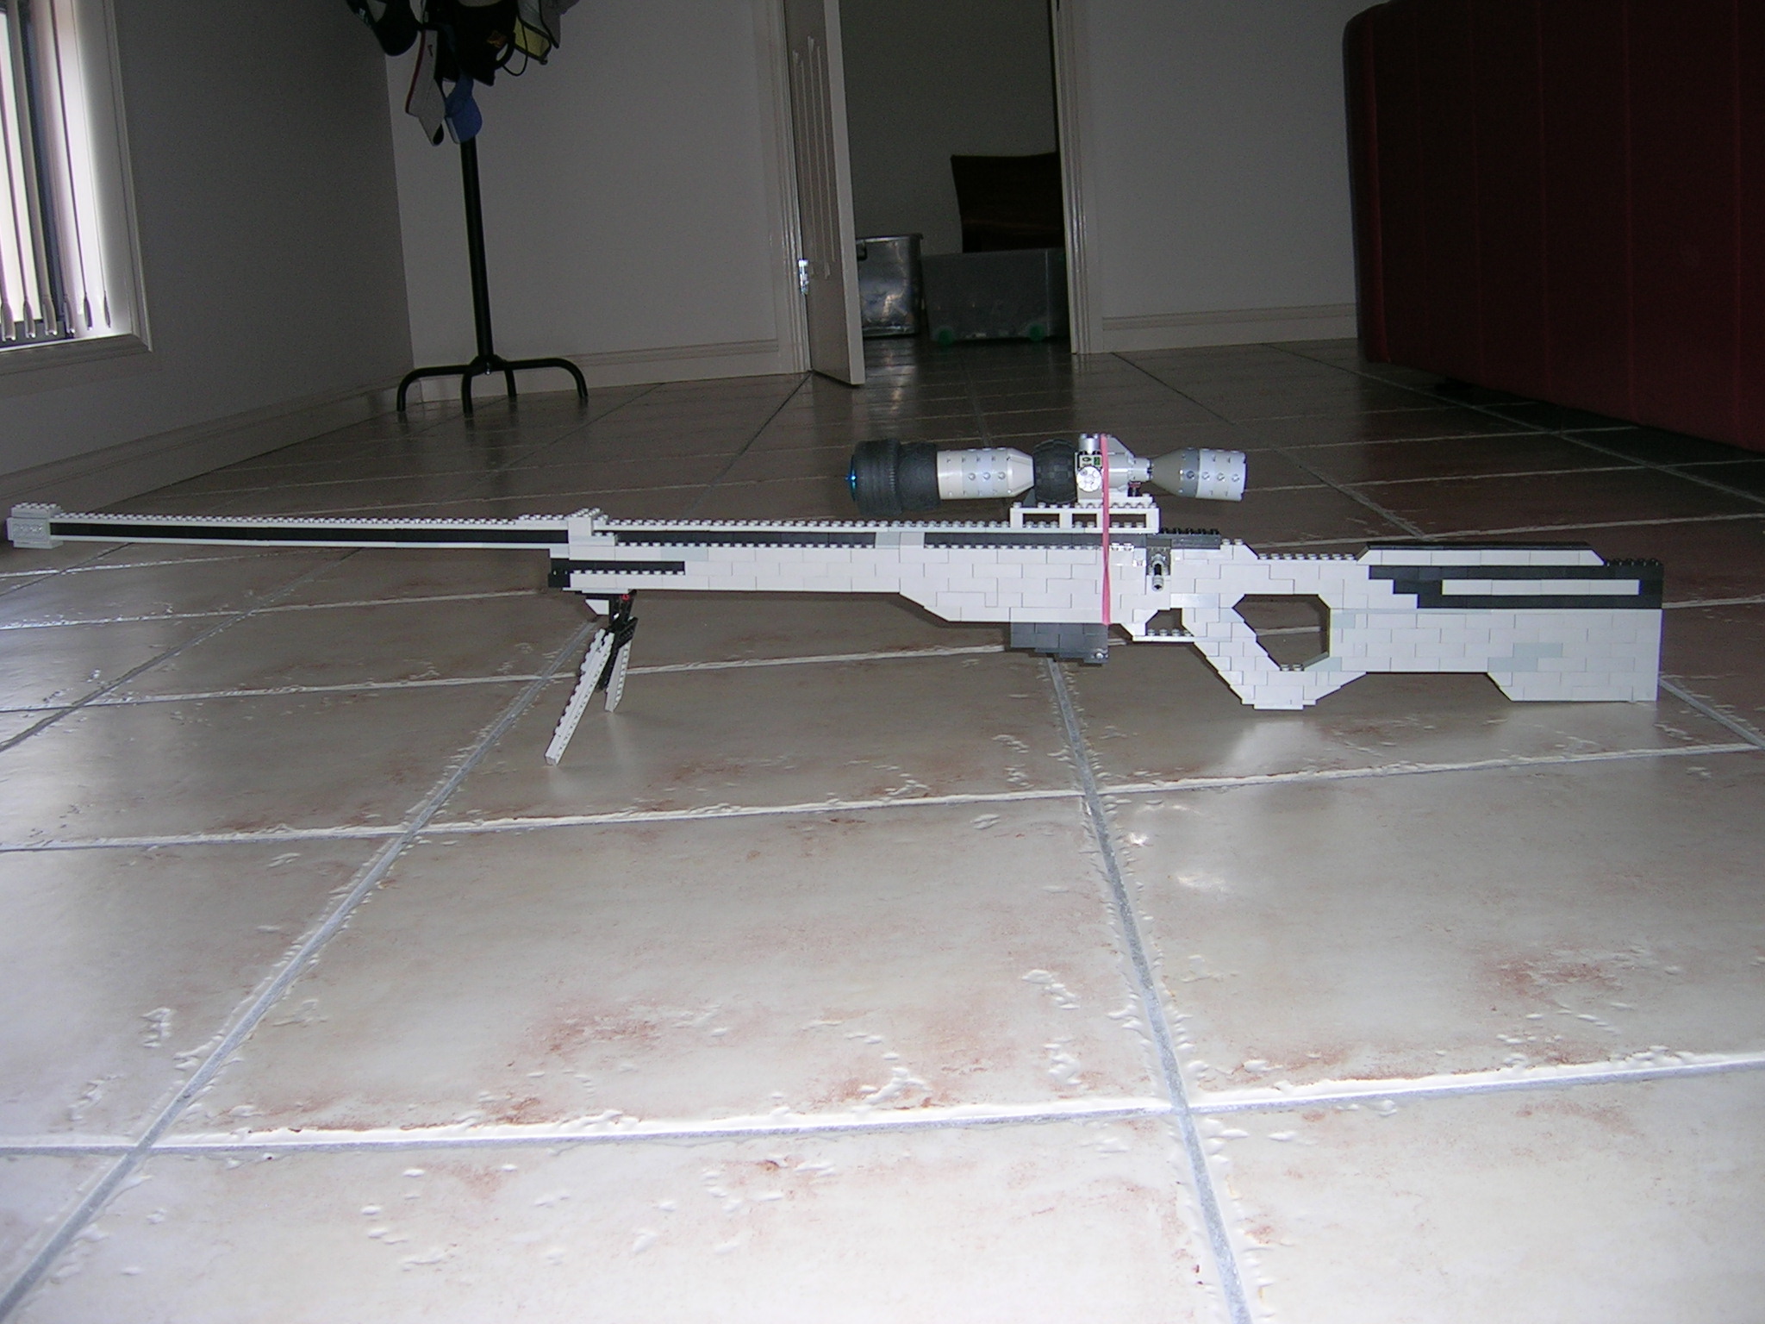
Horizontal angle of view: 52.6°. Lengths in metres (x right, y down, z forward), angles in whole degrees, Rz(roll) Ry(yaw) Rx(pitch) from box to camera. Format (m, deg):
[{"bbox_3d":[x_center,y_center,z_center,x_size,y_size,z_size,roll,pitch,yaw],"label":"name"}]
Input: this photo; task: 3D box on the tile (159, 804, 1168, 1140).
[{"bbox_3d":[-0.083,0.137,0.844,0.395,0.010,0.390,-4,13,2],"label":"tile"}]

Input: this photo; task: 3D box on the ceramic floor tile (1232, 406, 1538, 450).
[{"bbox_3d":[0.758,-0.350,2.685,0.395,0.010,0.390,-4,13,2],"label":"ceramic floor tile"}]

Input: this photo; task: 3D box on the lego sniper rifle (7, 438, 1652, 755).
[{"bbox_3d":[-0.075,-0.050,1.195,1.155,0.195,0.140,0,14,9],"label":"lego sniper rifle"}]

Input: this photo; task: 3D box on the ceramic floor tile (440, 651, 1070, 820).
[{"bbox_3d":[-0.073,0.049,1.219,0.395,0.010,0.390,-4,13,2],"label":"ceramic floor tile"}]

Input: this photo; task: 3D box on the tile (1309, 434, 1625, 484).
[{"bbox_3d":[0.747,-0.262,2.310,0.395,0.010,0.390,-4,13,2],"label":"tile"}]

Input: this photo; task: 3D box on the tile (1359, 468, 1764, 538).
[{"bbox_3d":[0.735,-0.174,1.935,0.395,0.010,0.390,-4,13,2],"label":"tile"}]

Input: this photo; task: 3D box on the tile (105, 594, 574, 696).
[{"bbox_3d":[-0.459,-0.014,1.610,0.395,0.010,0.390,-4,13,2],"label":"tile"}]

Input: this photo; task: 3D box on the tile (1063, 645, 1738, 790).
[{"bbox_3d":[0.324,0.024,1.202,0.395,0.010,0.390,-4,13,2],"label":"tile"}]

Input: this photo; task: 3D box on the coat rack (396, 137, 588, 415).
[{"bbox_3d":[-1.044,-1.496,4.316,0.500,1.720,0.500,-4,13,2],"label":"coat rack"}]

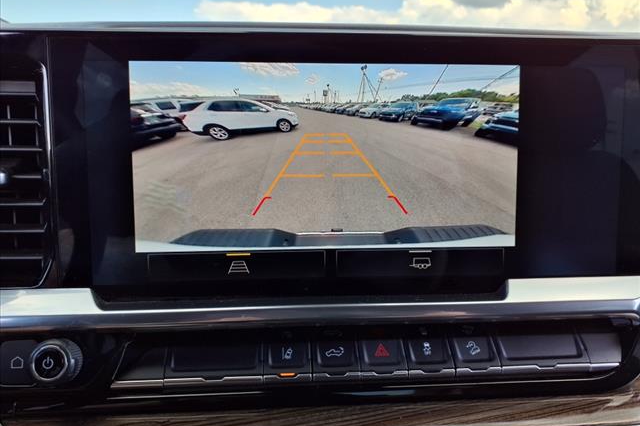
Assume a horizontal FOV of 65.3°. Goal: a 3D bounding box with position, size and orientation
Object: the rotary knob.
[{"bbox_3d":[-0.149,0.084,0.281,0.025,0.025,0.014,-1,-9,-4],"label":"rotary knob"}]

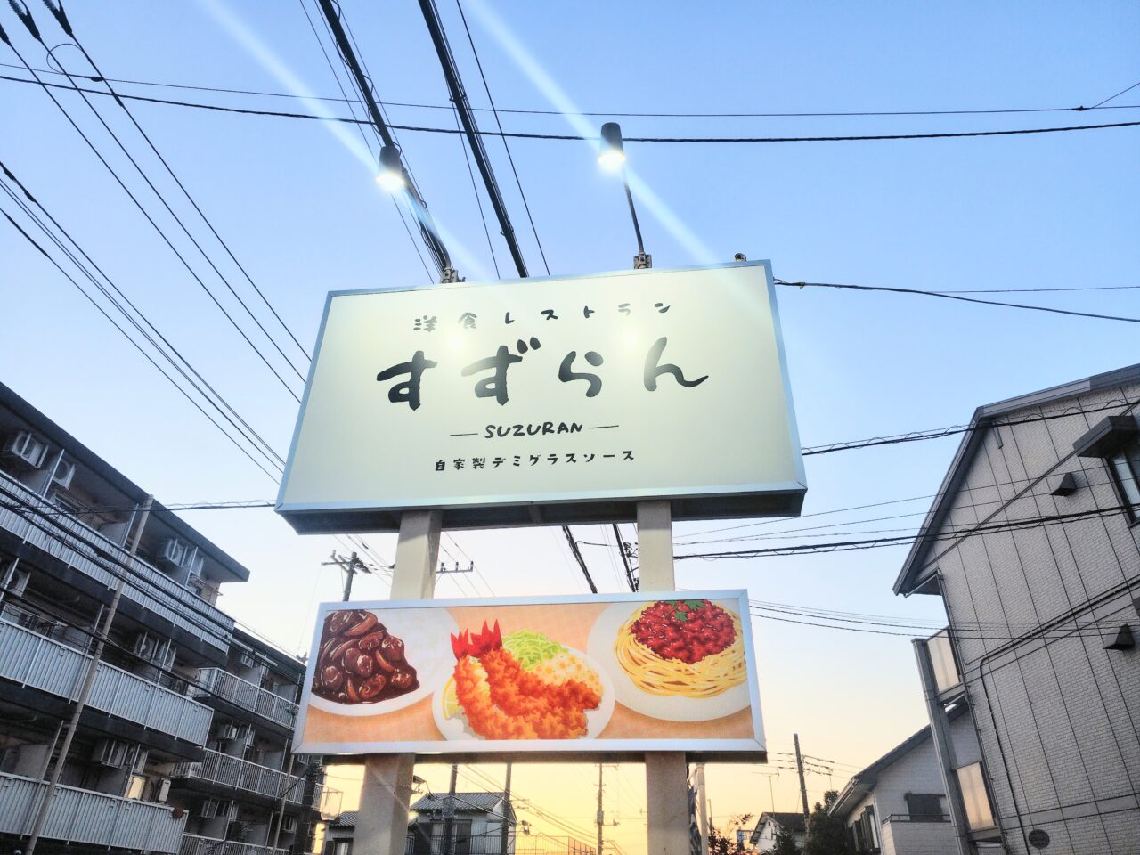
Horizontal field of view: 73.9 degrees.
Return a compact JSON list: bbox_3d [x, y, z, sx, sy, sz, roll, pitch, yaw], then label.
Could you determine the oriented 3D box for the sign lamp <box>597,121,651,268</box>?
[{"bbox_3d":[0.380,-1.475,5.019,0.189,0.357,1.092,-8,-33,14],"label":"sign lamp"}]

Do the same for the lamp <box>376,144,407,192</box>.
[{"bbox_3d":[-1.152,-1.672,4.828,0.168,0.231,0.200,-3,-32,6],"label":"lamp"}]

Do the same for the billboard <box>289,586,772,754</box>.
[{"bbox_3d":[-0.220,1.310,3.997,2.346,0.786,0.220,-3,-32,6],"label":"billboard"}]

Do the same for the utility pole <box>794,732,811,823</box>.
[{"bbox_3d":[12.418,21.119,39.425,0.320,9.700,0.320,-3,-32,6],"label":"utility pole"}]

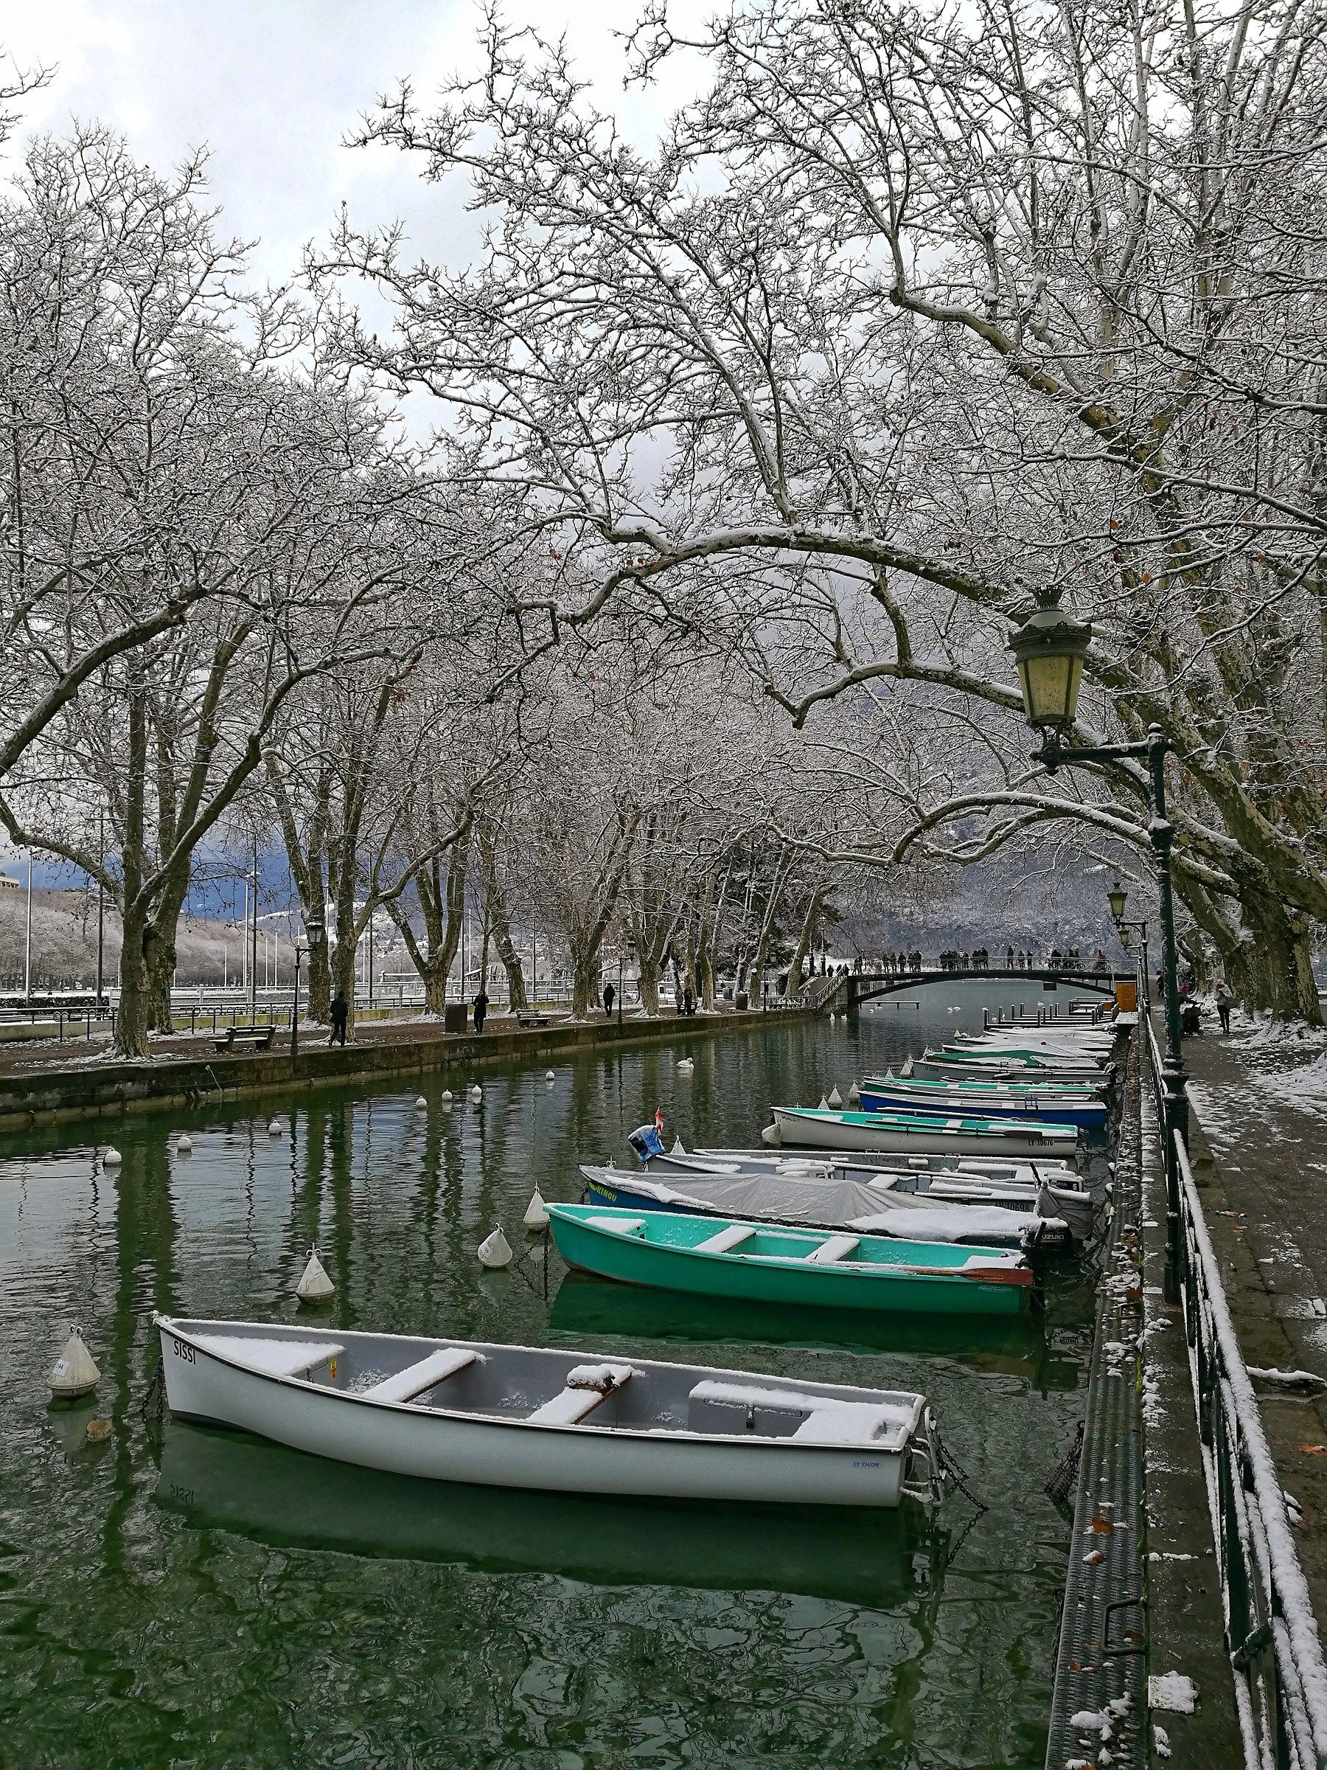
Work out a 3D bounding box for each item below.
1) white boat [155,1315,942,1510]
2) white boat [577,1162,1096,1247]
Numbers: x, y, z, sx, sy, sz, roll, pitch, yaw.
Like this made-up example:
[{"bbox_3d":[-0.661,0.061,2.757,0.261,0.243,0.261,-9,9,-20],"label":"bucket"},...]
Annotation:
[{"bbox_3d":[-0.915,3.286,8.804,5.144,0.750,1.500,-1,-4,11],"label":"white boat"},{"bbox_3d":[1.640,3.692,15.617,5.507,0.860,1.600,-1,-4,18],"label":"white boat"}]

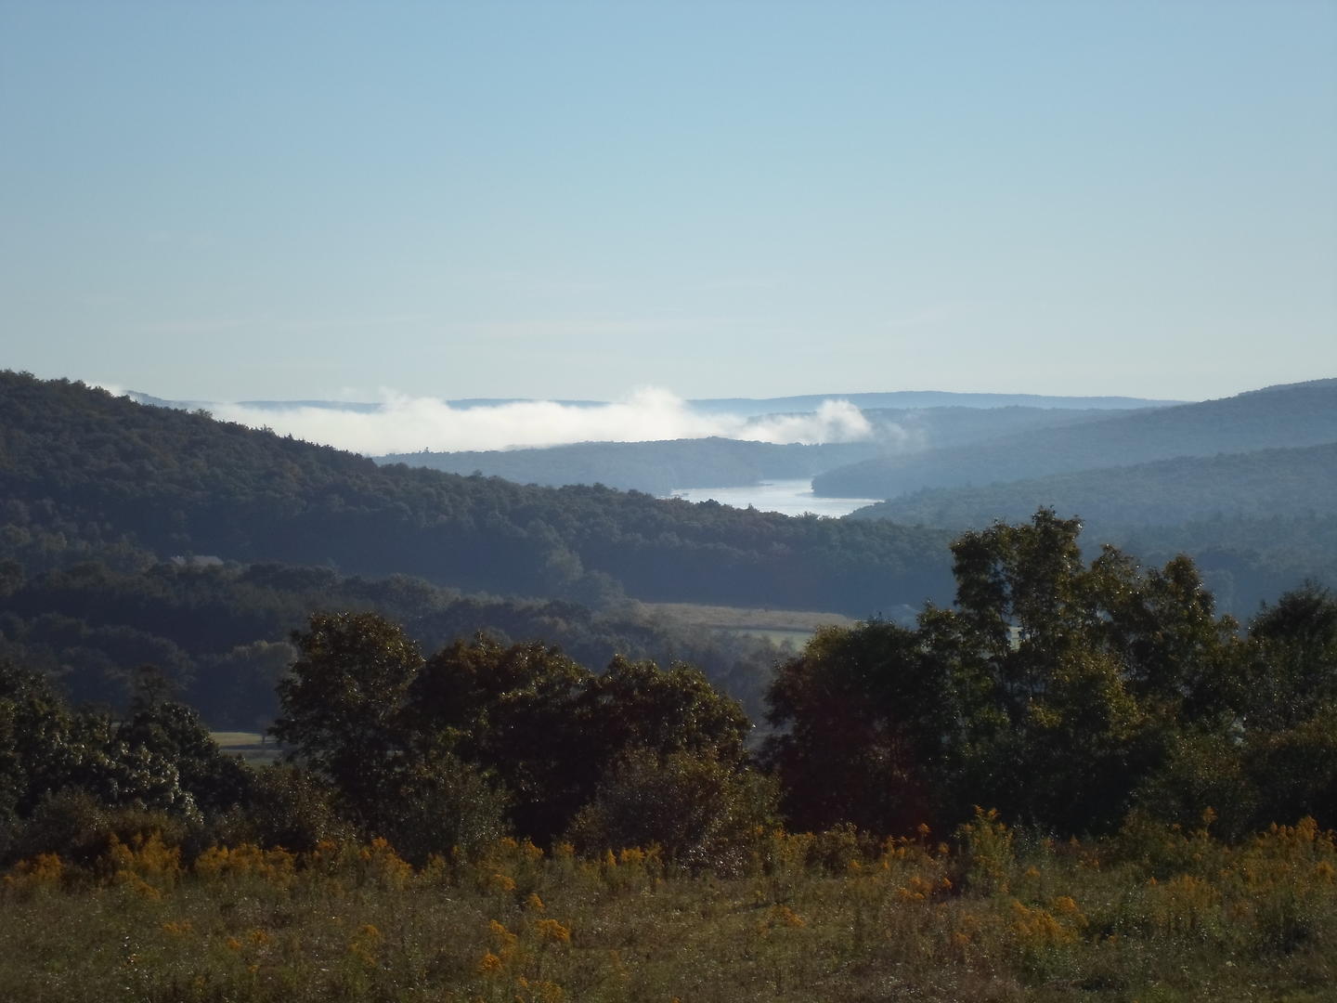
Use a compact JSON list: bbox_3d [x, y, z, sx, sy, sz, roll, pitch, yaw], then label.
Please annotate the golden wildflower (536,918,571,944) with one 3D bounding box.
[{"bbox_3d":[-0.837,3.116,35.000,0.255,0.200,0.230,0,1,0],"label":"golden wildflower"}]

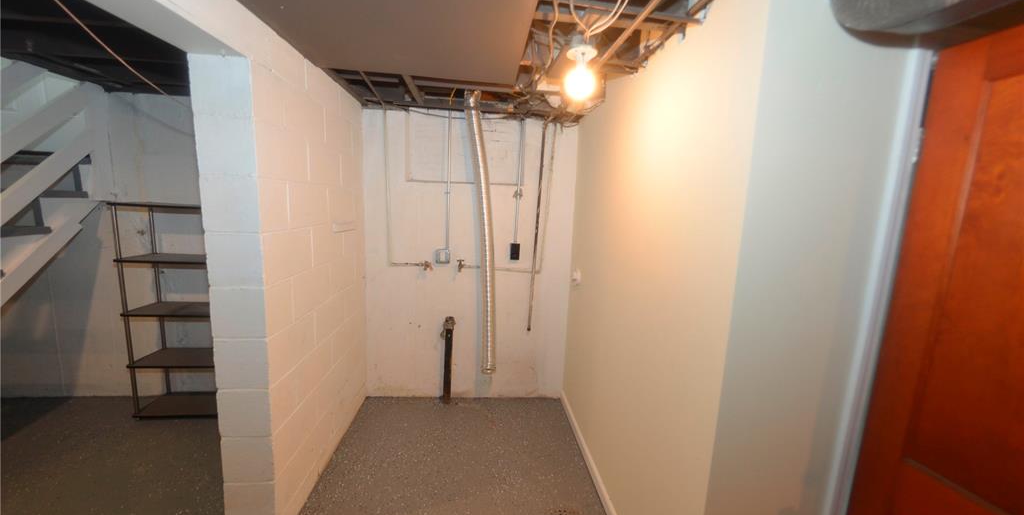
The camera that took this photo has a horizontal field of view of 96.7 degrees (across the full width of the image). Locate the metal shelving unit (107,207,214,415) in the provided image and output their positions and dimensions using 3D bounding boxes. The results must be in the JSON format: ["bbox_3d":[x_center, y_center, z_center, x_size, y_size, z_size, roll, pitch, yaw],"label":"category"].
[{"bbox_3d":[-2.040,0.334,2.896,0.620,1.360,0.310,1,9,-3],"label":"metal shelving unit"}]

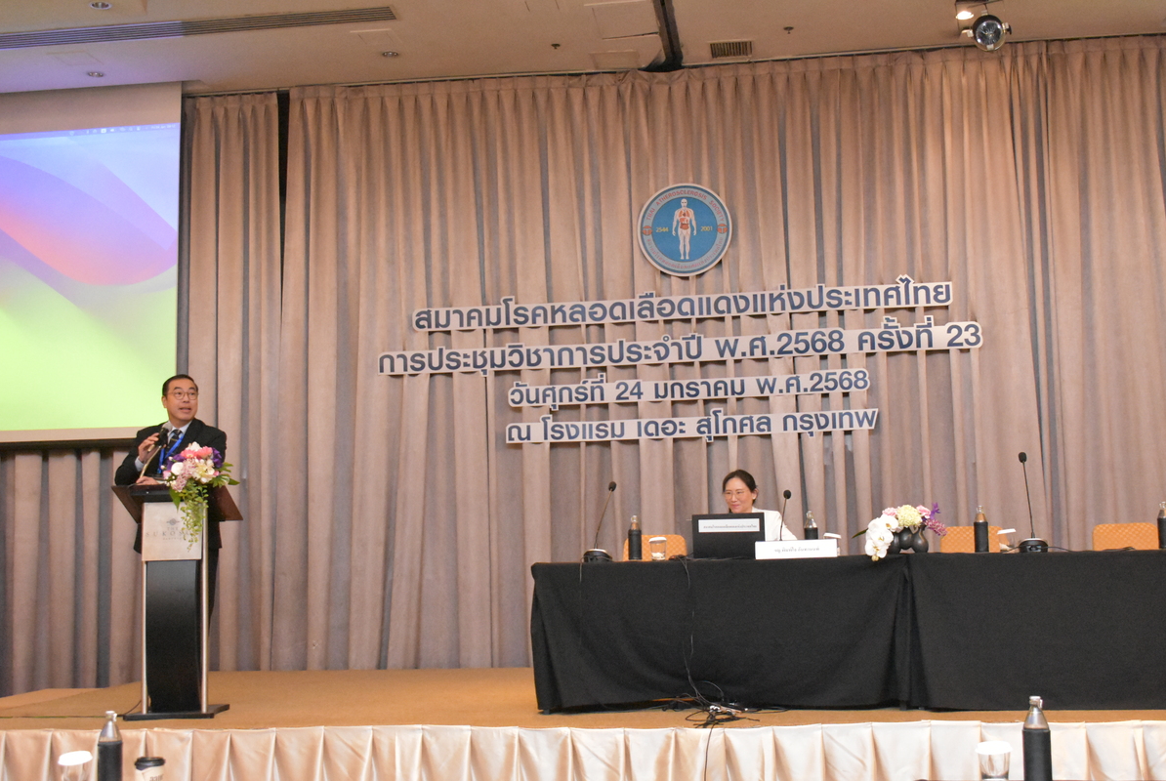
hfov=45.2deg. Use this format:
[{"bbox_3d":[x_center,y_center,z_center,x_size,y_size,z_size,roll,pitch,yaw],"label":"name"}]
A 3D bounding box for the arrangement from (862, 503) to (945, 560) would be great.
[{"bbox_3d":[1.554,0.685,6.793,0.420,0.285,0.280,-2,-7,7],"label":"arrangement"}]

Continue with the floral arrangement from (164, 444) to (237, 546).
[{"bbox_3d":[-1.949,0.534,7.115,0.368,0.518,0.310,-1,-6,-2],"label":"floral arrangement"}]

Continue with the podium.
[{"bbox_3d":[-2.094,1.088,7.303,0.585,1.182,0.470,-1,-6,-2],"label":"podium"}]

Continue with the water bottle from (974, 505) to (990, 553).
[{"bbox_3d":[1.982,0.696,6.981,0.071,0.231,0.071,-2,-6,6],"label":"water bottle"}]

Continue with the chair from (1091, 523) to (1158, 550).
[{"bbox_3d":[3.173,1.192,7.952,0.450,0.900,0.560,-2,-7,7],"label":"chair"}]

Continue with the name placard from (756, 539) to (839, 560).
[{"bbox_3d":[1.038,0.774,6.809,0.393,0.087,0.070,-2,-7,7],"label":"name placard"}]

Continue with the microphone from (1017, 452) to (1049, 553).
[{"bbox_3d":[2.207,0.551,6.904,0.142,0.493,0.160,-2,-6,6],"label":"microphone"}]

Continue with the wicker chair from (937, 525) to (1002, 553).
[{"bbox_3d":[2.148,1.165,7.477,0.440,0.872,0.550,-2,-6,6],"label":"wicker chair"}]

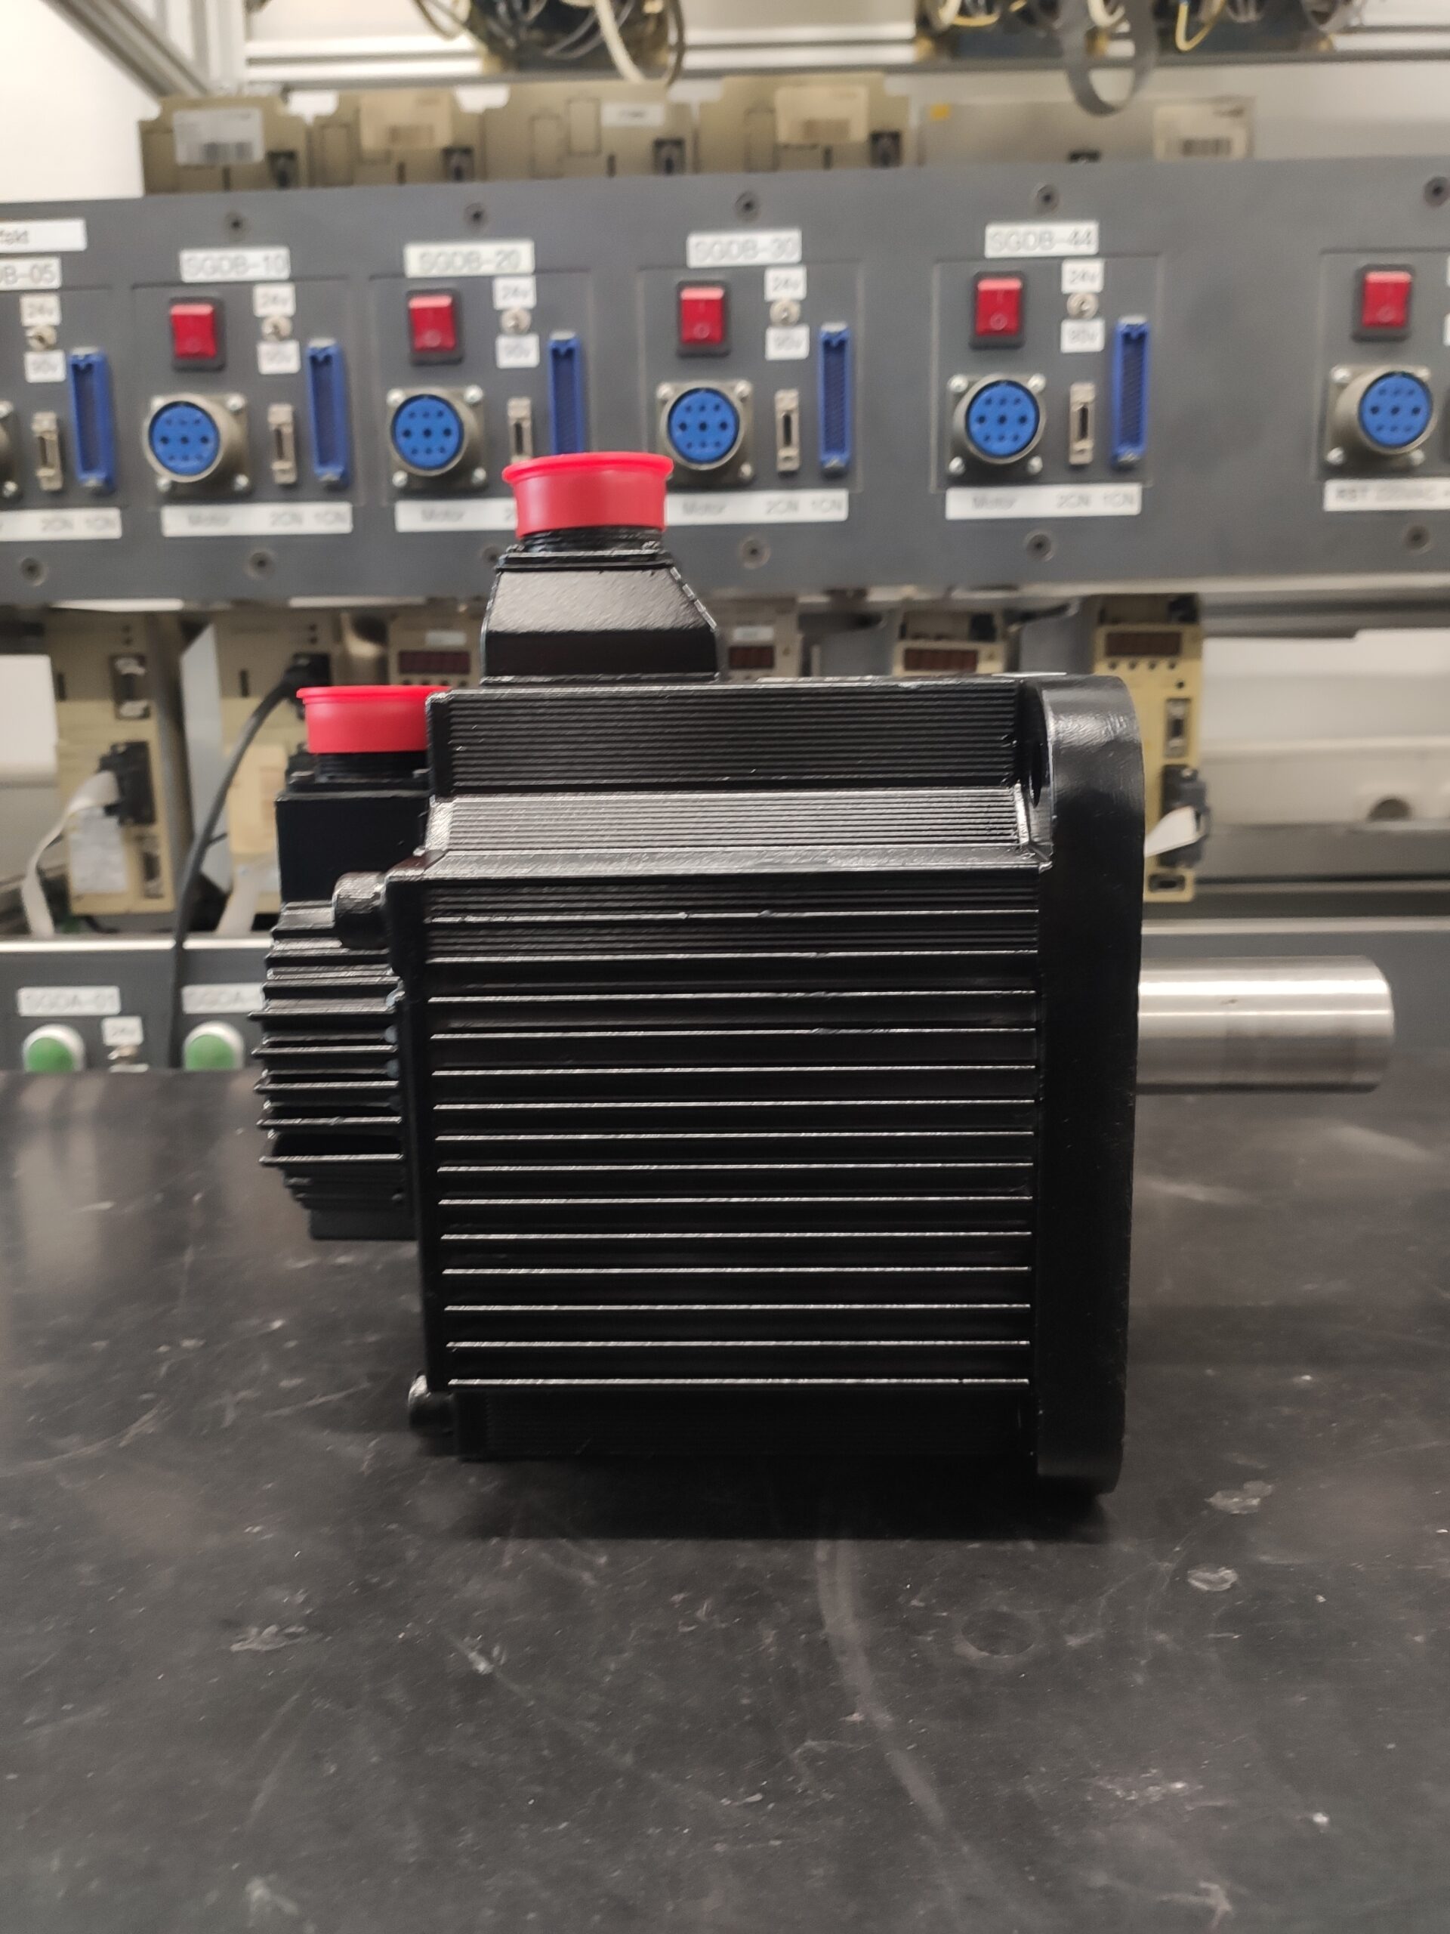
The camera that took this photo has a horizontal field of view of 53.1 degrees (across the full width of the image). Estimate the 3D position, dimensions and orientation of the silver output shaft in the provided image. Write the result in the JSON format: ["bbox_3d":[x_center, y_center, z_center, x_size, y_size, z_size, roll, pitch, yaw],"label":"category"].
[{"bbox_3d":[0.123,0.015,0.372,0.079,0.035,0.035,-1,12,2],"label":"silver output shaft"}]

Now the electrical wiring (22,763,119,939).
[{"bbox_3d":[-0.327,-0.057,0.725,0.050,0.088,0.040,-1,12,2],"label":"electrical wiring"}]

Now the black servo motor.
[{"bbox_3d":[-0.014,-0.009,0.372,0.195,0.233,0.180,-1,12,2],"label":"black servo motor"}]

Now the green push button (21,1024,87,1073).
[{"bbox_3d":[-0.323,0.044,0.698,0.030,0.030,0.016,-1,12,2],"label":"green push button"}]

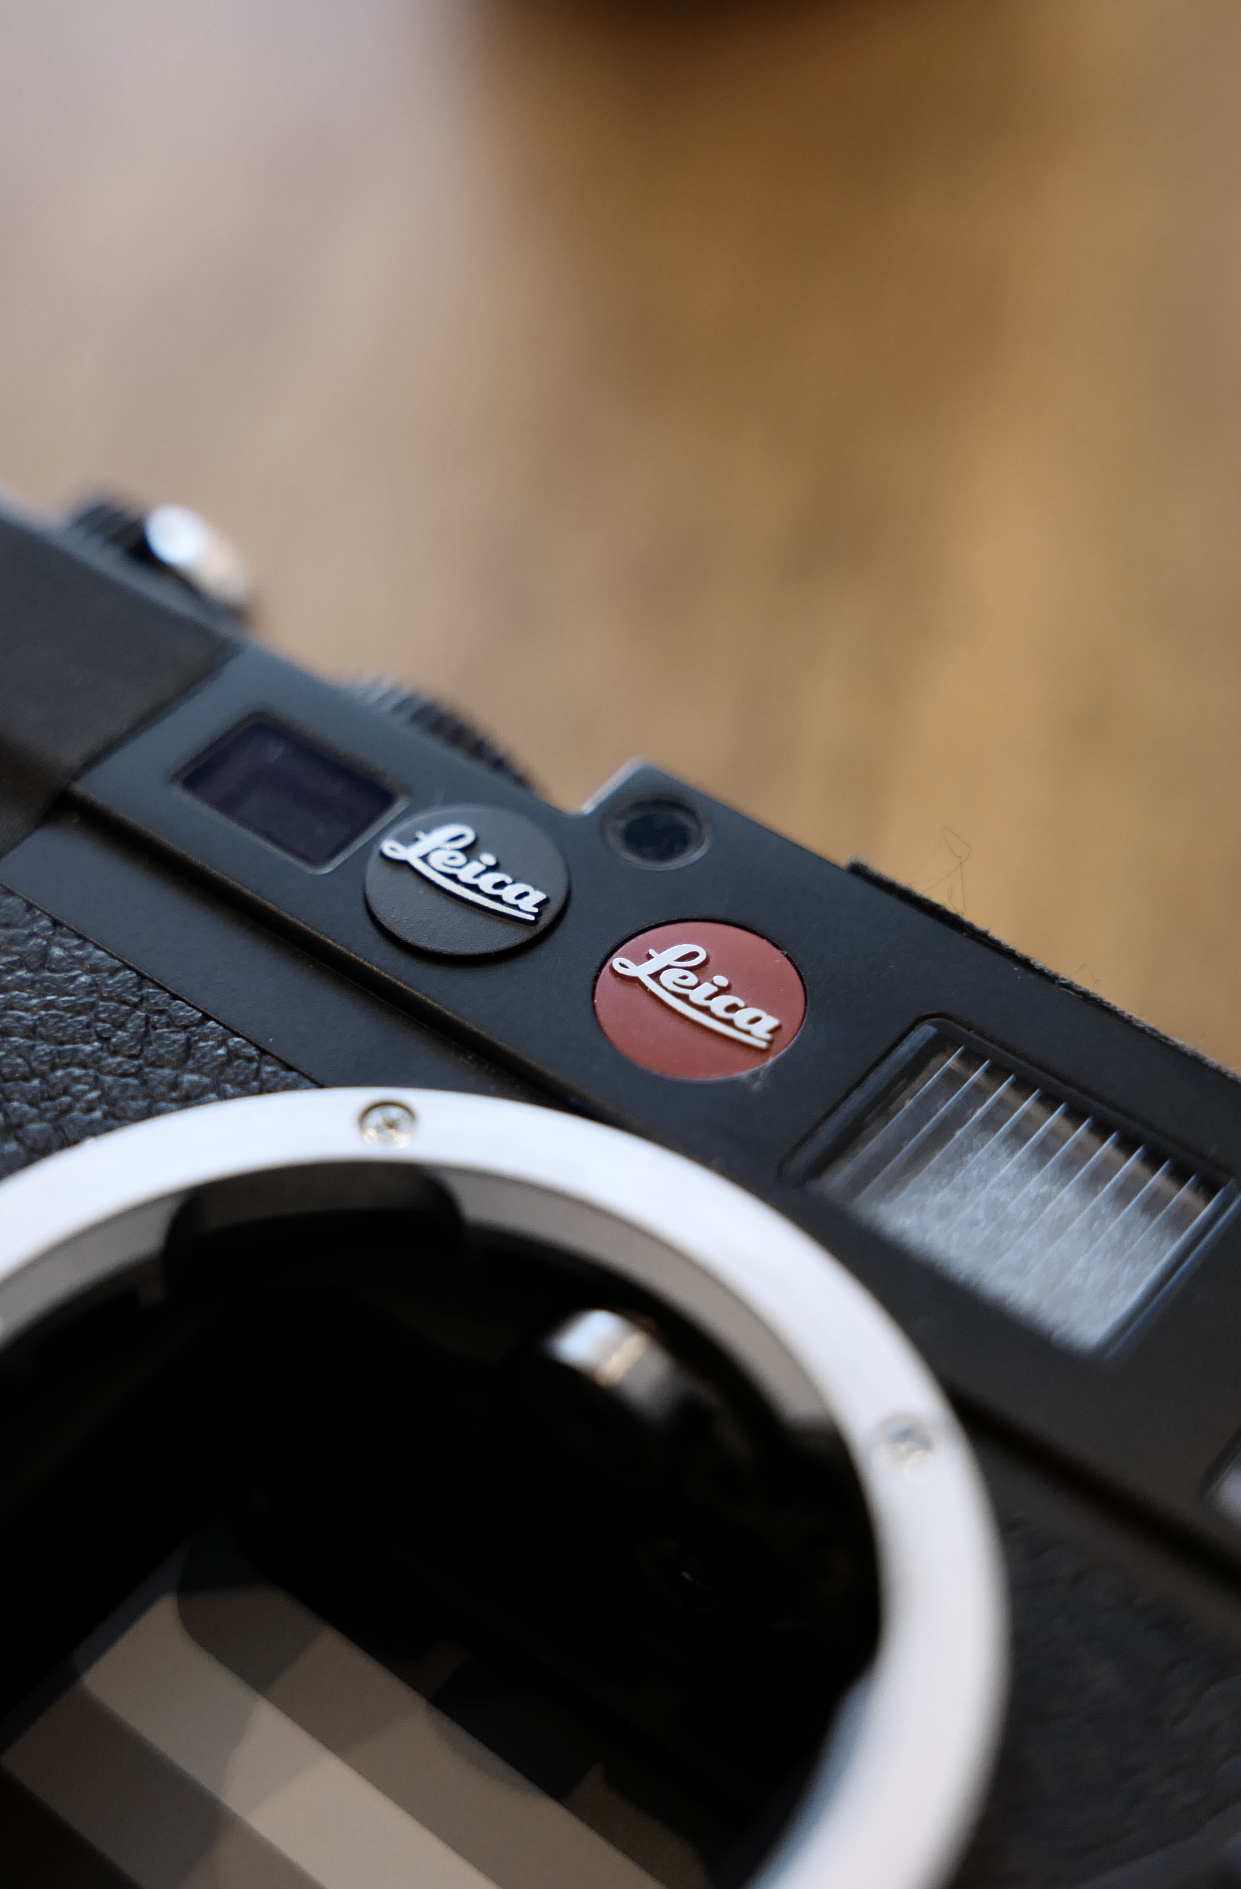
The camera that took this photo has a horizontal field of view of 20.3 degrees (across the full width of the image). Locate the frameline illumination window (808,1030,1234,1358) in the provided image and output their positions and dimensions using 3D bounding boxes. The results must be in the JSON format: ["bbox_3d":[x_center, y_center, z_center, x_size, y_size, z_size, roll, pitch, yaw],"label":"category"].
[{"bbox_3d":[0.018,0.011,0.159,0.017,0.002,0.013,30,53,23],"label":"frameline illumination window"}]

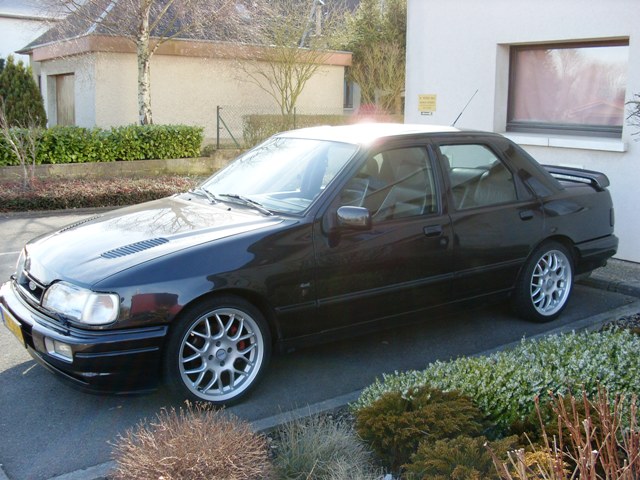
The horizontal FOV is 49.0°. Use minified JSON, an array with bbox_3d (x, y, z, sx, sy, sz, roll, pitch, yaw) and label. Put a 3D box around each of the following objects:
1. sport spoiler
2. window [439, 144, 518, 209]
[{"bbox_3d":[1.842,-0.543,6.008,0.280,0.160,1.260,-7,13,-34],"label":"sport spoiler"},{"bbox_3d":[1.040,-0.424,4.594,0.600,0.410,0.050,-7,-10,-34],"label":"window"}]

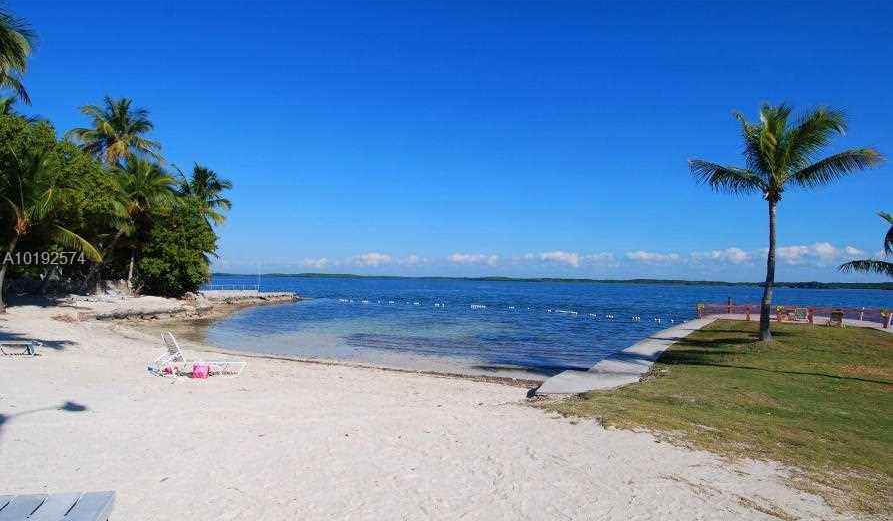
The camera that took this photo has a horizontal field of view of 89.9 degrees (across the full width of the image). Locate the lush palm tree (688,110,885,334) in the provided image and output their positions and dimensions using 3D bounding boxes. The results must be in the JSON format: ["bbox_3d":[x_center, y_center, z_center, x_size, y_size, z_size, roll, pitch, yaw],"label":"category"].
[{"bbox_3d":[13.280,-1.529,18.000,6.400,9.500,5.800,-1,-3,36],"label":"lush palm tree"}]

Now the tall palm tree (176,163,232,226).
[{"bbox_3d":[-22.911,-3.099,42.000,5.400,12.000,5.200,2,-3,-29],"label":"tall palm tree"}]

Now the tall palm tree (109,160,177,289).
[{"bbox_3d":[-24.628,-2.817,36.000,5.300,10.800,5.200,3,-3,-34],"label":"tall palm tree"}]

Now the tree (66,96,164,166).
[{"bbox_3d":[-27.132,-5.542,37.000,6.400,16.000,6.200,3,-3,-36],"label":"tree"}]

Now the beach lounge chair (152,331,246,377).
[{"bbox_3d":[-5.488,2.113,10.000,1.750,0.880,0.650,6,-4,-29],"label":"beach lounge chair"}]

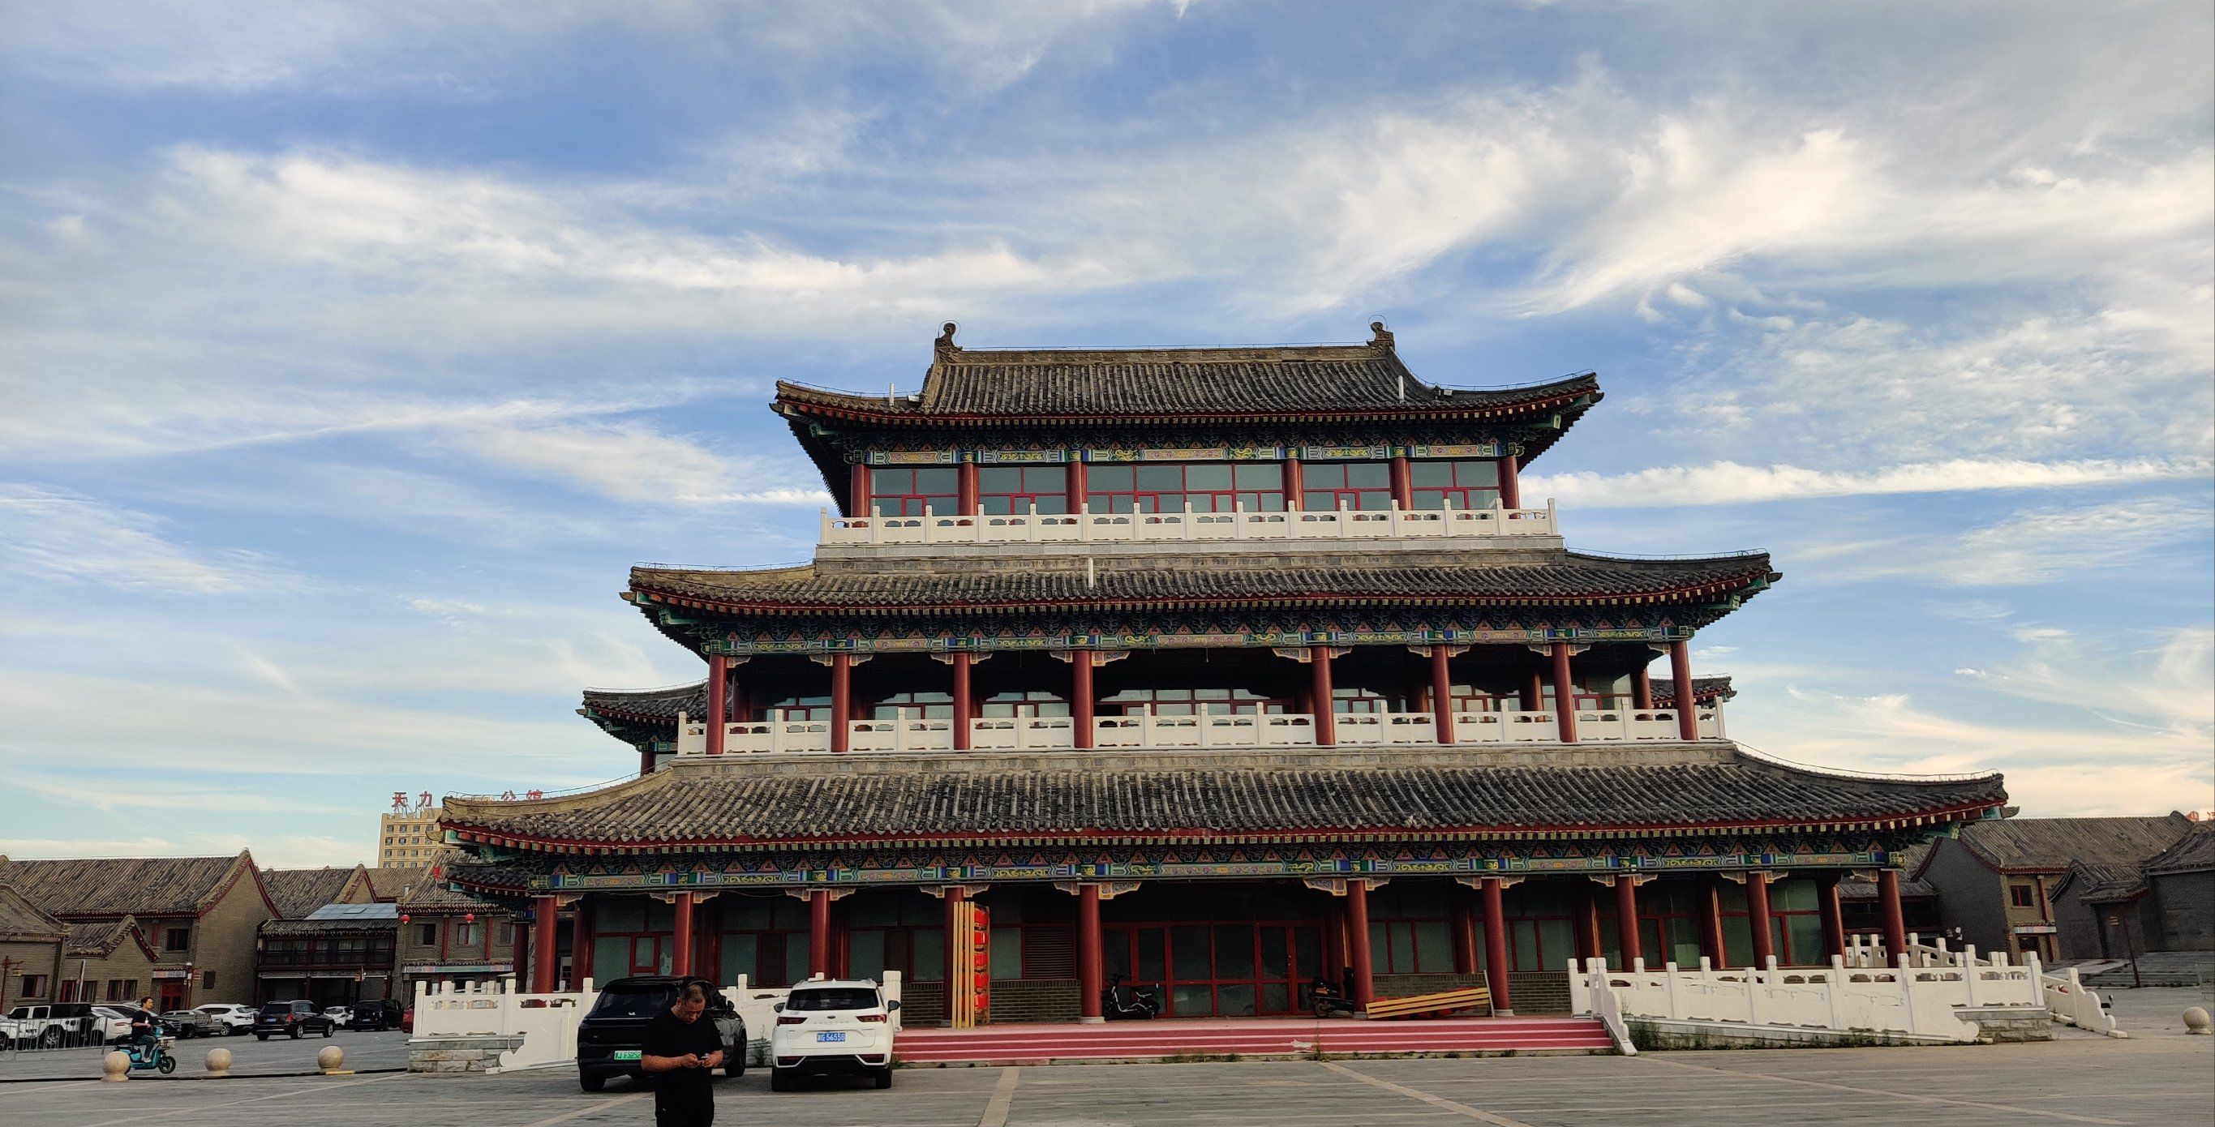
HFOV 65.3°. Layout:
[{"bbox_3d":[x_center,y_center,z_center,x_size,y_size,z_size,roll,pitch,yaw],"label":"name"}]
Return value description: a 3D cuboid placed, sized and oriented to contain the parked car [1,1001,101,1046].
[{"bbox_3d":[-46.285,20.098,75.049,4.500,1.860,1.890,-1,-13,-2],"label":"parked car"}]

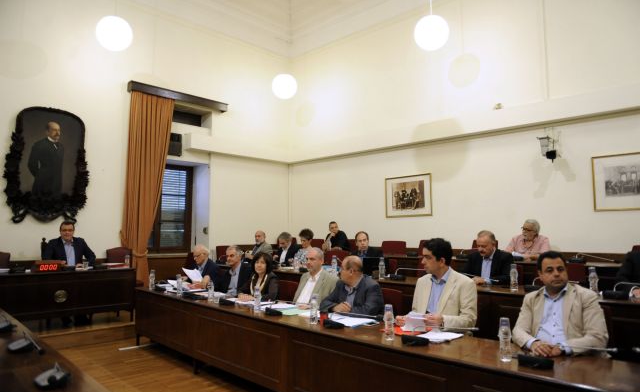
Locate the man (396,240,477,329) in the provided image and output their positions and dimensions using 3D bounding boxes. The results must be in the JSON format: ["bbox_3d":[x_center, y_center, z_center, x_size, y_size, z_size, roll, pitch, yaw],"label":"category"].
[{"bbox_3d":[0.828,0.984,3.127,0.570,1.355,0.740,-4,-6,39],"label":"man"}]

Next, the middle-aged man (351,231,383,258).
[{"bbox_3d":[0.549,1.074,5.478,0.570,1.230,0.760,-4,-6,40],"label":"middle-aged man"}]

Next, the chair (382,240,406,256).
[{"bbox_3d":[1.051,1.169,6.785,0.450,0.876,0.540,-4,-6,44],"label":"chair"}]

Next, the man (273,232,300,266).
[{"bbox_3d":[-0.534,1.118,5.825,0.540,1.250,0.750,-5,-8,40],"label":"man"}]

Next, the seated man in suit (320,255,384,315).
[{"bbox_3d":[0.244,1.115,3.677,0.620,1.195,0.760,-4,-6,36],"label":"seated man in suit"}]

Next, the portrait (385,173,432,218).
[{"bbox_3d":[1.552,0.009,7.409,0.940,0.715,0.030,-5,-6,44],"label":"portrait"}]

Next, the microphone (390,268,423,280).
[{"bbox_3d":[0.991,0.847,4.643,0.440,0.115,0.160,0,-5,-1],"label":"microphone"}]

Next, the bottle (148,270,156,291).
[{"bbox_3d":[-1.947,0.977,4.965,0.066,0.228,0.066,-4,-6,44],"label":"bottle"}]

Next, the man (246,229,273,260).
[{"bbox_3d":[-1.057,1.188,7.042,0.760,1.260,0.550,4,-6,-41],"label":"man"}]

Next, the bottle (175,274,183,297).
[{"bbox_3d":[-1.456,0.934,4.431,0.065,0.220,0.065,0,-6,0],"label":"bottle"}]

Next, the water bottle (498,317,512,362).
[{"bbox_3d":[0.987,0.762,2.278,0.066,0.228,0.066,-4,-6,44],"label":"water bottle"}]

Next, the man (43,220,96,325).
[{"bbox_3d":[-3.233,0.981,5.453,0.660,1.330,0.750,4,-7,-35],"label":"man"}]

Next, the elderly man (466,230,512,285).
[{"bbox_3d":[1.578,0.949,3.993,0.560,1.250,0.750,-5,-8,39],"label":"elderly man"}]

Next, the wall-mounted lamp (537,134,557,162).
[{"bbox_3d":[3.065,-0.636,5.770,0.200,0.368,0.270,-4,-6,44],"label":"wall-mounted lamp"}]

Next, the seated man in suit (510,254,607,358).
[{"bbox_3d":[1.293,0.959,2.412,0.570,1.265,0.740,-4,-6,44],"label":"seated man in suit"}]

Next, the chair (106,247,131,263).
[{"bbox_3d":[-2.902,1.250,6.348,0.540,0.932,0.440,-4,-6,44],"label":"chair"}]

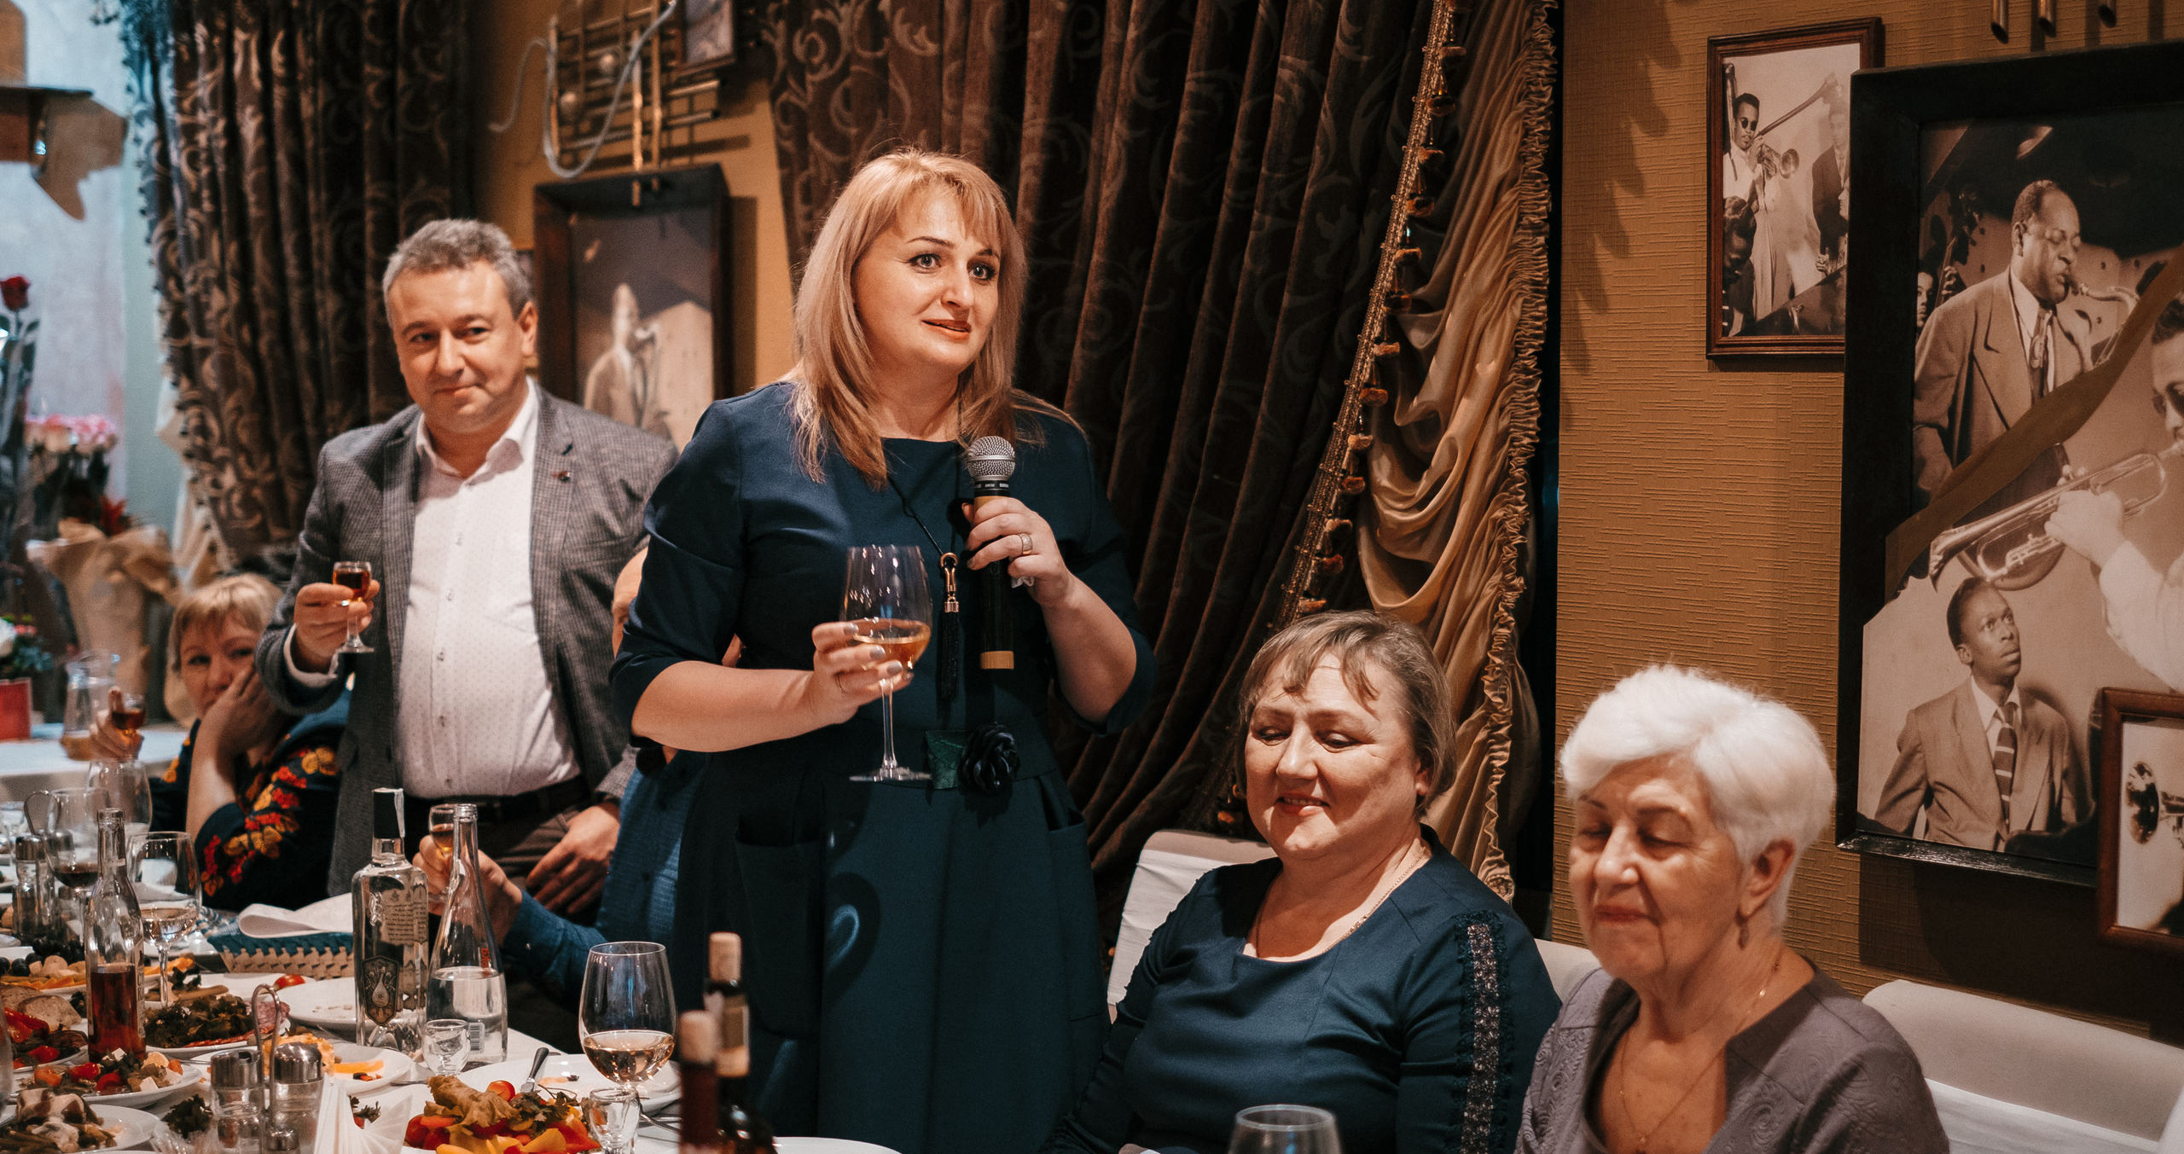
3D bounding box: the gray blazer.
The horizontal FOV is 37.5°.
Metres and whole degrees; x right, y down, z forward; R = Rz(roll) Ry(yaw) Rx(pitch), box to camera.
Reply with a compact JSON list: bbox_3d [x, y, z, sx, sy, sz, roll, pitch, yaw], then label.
[{"bbox_3d":[-0.793,0.119,4.128,0.530,0.730,0.360,1,4,11],"label":"gray blazer"}]

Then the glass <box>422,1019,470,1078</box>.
[{"bbox_3d":[-0.636,0.491,3.171,0.046,0.108,0.046,0,4,0],"label":"glass"}]

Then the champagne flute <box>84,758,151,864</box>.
[{"bbox_3d":[-1.299,0.358,4.304,0.086,0.220,0.086,0,4,0],"label":"champagne flute"}]

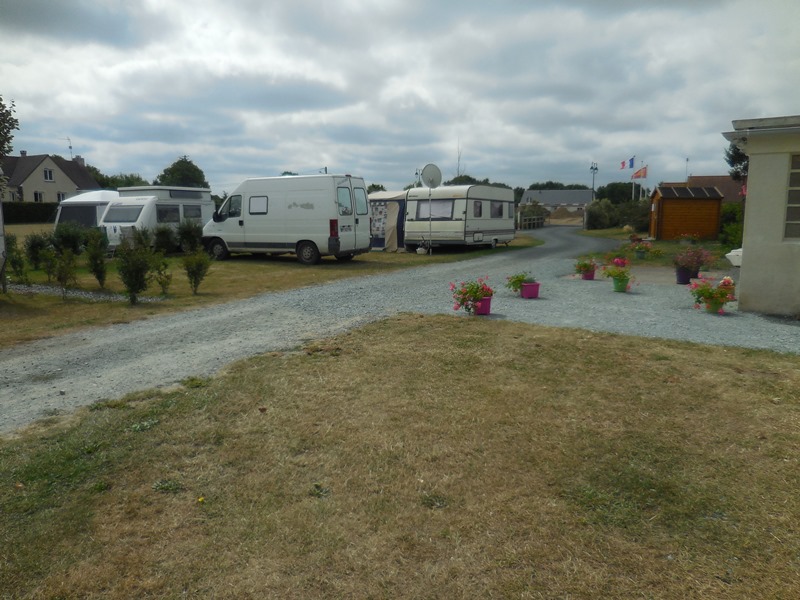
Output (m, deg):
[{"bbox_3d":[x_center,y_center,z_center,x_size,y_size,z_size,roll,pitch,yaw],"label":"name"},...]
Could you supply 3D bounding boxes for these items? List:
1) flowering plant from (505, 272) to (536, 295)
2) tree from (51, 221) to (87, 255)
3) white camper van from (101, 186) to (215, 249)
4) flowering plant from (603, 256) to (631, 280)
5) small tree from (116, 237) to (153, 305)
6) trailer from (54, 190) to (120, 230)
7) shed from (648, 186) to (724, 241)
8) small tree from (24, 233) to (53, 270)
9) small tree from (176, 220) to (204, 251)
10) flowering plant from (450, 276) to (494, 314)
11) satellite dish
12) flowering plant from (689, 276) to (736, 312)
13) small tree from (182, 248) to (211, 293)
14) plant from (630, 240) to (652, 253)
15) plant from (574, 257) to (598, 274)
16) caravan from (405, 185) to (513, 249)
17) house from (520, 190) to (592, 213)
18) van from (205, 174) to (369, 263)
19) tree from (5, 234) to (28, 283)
[{"bbox_3d":[1.958,-0.268,9.390,0.494,0.358,0.469,1,8,12],"label":"flowering plant"},{"bbox_3d":[-12.184,-2.267,21.300,1.191,1.180,1.131,-5,9,-29],"label":"tree"},{"bbox_3d":[-9.681,-3.194,23.164,2.100,2.550,3.800,4,9,30],"label":"white camper van"},{"bbox_3d":[3.822,-0.574,10.200,0.470,0.388,0.446,3,8,20],"label":"flowering plant"},{"bbox_3d":[-3.991,-0.419,8.686,0.550,1.000,0.550,0,8,0],"label":"small tree"},{"bbox_3d":[-12.471,-3.482,25.554,2.500,2.460,4.000,5,9,32],"label":"trailer"},{"bbox_3d":[14.673,-4.435,29.742,3.000,2.620,2.400,1,8,12],"label":"shed"},{"bbox_3d":[-9.510,-1.276,15.200,0.700,1.000,0.665,-5,9,-32],"label":"small tree"},{"bbox_3d":[-7.233,-2.128,19.853,0.850,1.300,0.850,0,8,0],"label":"small tree"},{"bbox_3d":[0.973,-0.047,7.702,0.560,0.470,0.520,0,8,0],"label":"flowering plant"},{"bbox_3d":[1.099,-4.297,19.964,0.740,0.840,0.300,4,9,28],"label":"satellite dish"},{"bbox_3d":[4.166,-0.070,7.702,0.600,0.470,0.550,0,8,0],"label":"flowering plant"},{"bbox_3d":[-3.456,-0.477,9.813,0.470,0.790,0.470,0,8,0],"label":"small tree"},{"bbox_3d":[7.724,-1.711,18.480,0.668,0.384,0.635,3,9,22],"label":"plant"},{"bbox_3d":[3.917,-0.725,12.135,0.479,0.378,0.455,2,8,18],"label":"plant"},{"bbox_3d":[2.506,-3.192,22.948,2.300,2.500,5.600,4,9,30],"label":"caravan"},{"bbox_3d":[27.445,-16.127,101.773,12.200,6.200,8.500,1,8,13],"label":"house"},{"bbox_3d":[-3.623,-2.434,17.661,5.050,2.470,2.000,3,9,25],"label":"van"},{"bbox_3d":[-8.099,-0.888,12.202,0.500,1.000,0.500,0,8,0],"label":"tree"}]

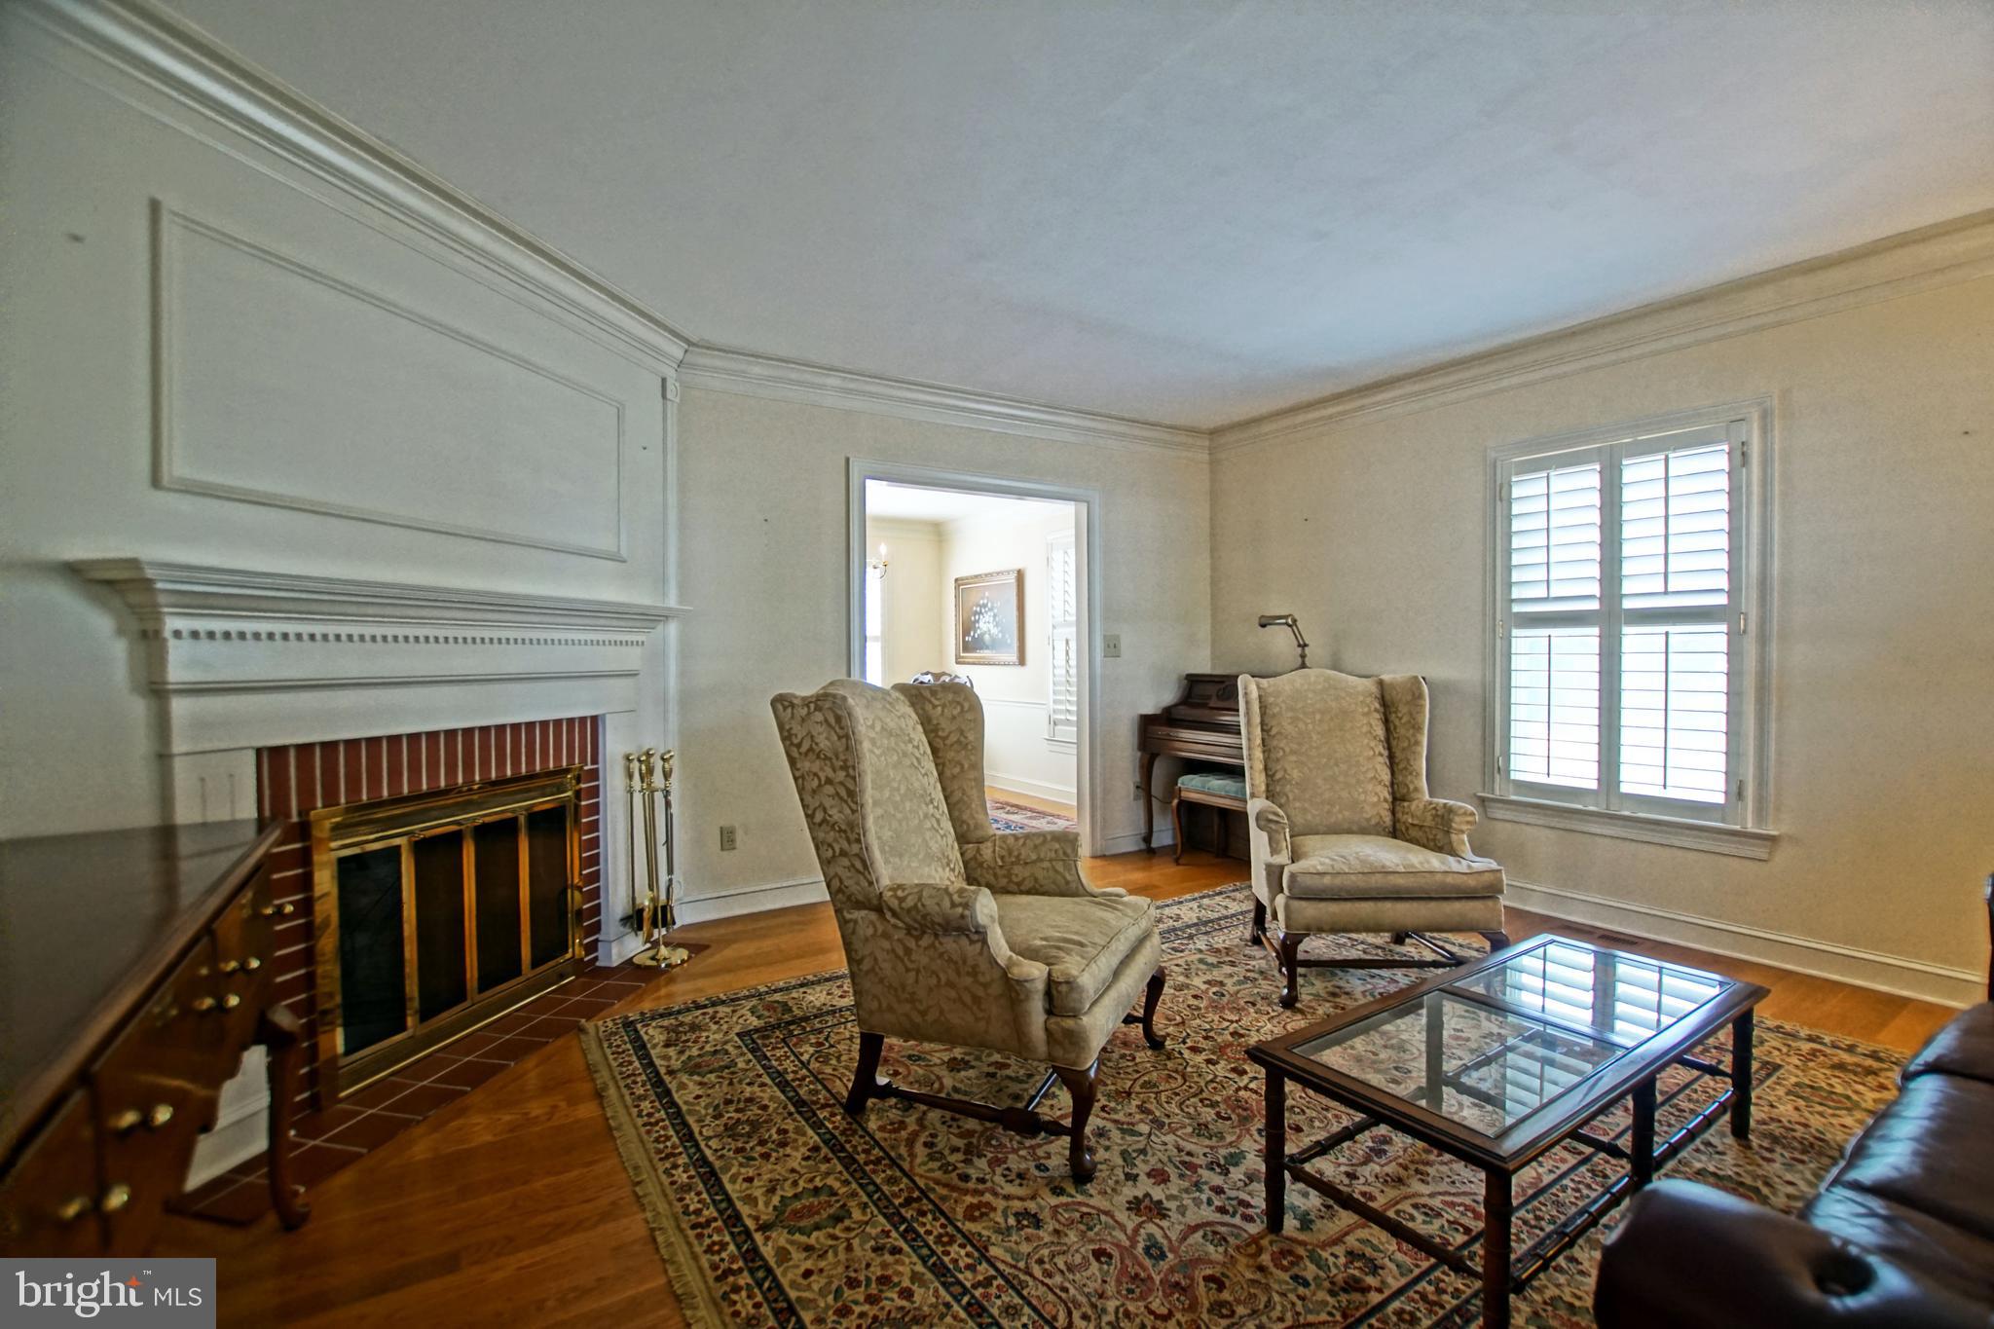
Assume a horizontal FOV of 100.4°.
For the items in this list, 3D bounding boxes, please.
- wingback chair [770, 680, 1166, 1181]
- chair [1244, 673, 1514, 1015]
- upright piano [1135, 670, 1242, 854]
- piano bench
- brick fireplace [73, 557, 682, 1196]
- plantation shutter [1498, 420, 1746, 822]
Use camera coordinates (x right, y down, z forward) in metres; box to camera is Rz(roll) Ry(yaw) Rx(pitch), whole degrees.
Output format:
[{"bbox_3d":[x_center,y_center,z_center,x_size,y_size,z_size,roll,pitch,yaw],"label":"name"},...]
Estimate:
[{"bbox_3d":[-0.039,0.605,2.398,0.916,1.125,0.797,0,1,25],"label":"wingback chair"},{"bbox_3d":[1.352,0.595,3.214,0.785,1.125,0.892,0,1,1],"label":"chair"},{"bbox_3d":[1.503,0.605,4.599,0.666,1.077,1.392,0,1,-35],"label":"upright piano"},{"bbox_3d":[1.387,0.897,4.566,0.387,0.494,0.773,0,1,-35],"label":"piano bench"},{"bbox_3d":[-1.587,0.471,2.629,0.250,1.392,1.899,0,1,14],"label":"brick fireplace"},{"bbox_3d":[2.654,-0.164,3.620,0.059,1.597,0.908,0,1,-35],"label":"plantation shutter"}]

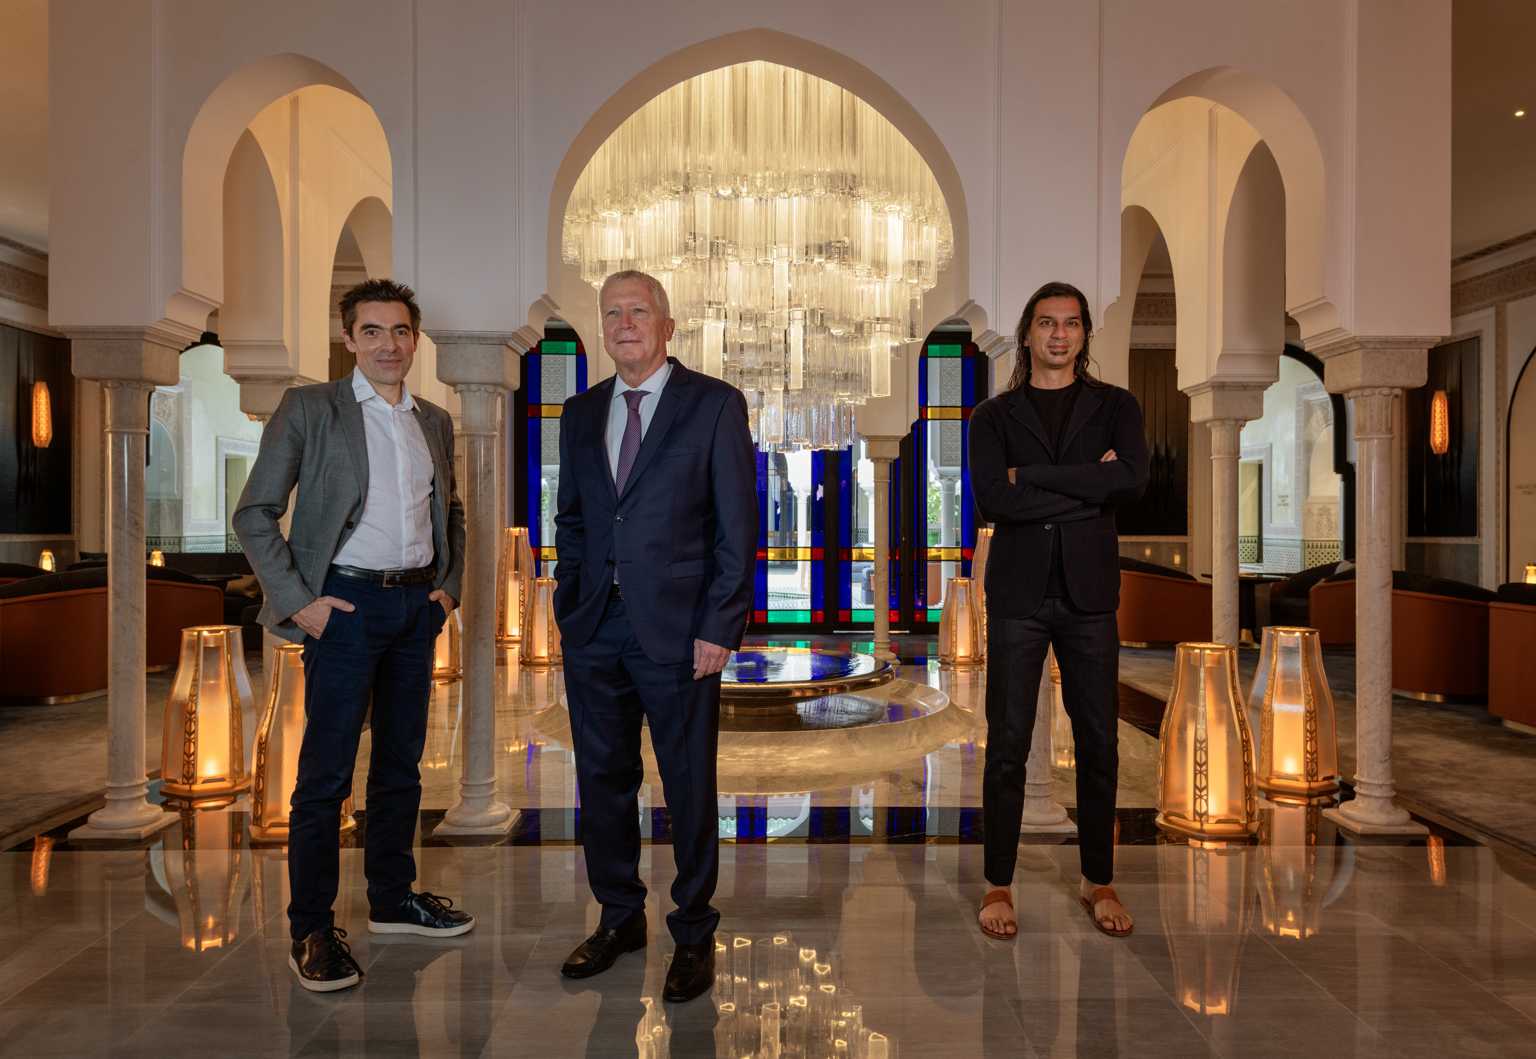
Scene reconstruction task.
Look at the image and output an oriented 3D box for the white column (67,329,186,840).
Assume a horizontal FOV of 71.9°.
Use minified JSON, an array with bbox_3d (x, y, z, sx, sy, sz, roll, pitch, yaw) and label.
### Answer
[{"bbox_3d":[-2.342,0.190,3.872,0.270,1.805,0.270,0,0,-1],"label":"white column"}]

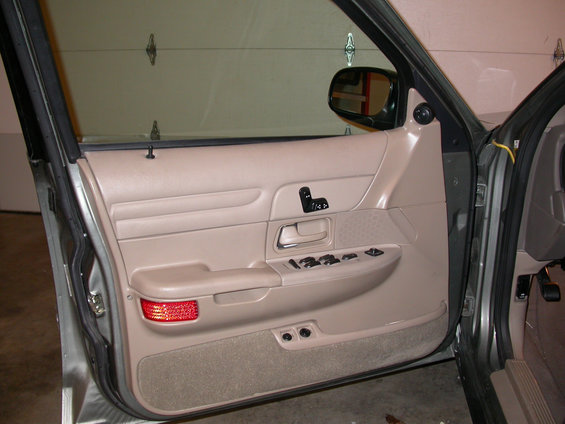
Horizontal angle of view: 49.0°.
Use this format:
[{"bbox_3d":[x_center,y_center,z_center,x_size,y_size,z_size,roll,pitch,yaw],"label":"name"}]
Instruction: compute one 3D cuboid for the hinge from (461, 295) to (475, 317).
[{"bbox_3d":[0.580,0.293,1.945,0.045,0.072,0.045,2,14,8],"label":"hinge"}]

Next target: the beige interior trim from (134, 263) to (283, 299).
[{"bbox_3d":[-0.180,0.152,1.427,0.330,0.050,0.090,-6,15,-24],"label":"beige interior trim"}]

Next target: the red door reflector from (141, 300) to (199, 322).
[{"bbox_3d":[-0.250,0.218,1.376,0.122,0.045,0.025,0,14,-2],"label":"red door reflector"}]

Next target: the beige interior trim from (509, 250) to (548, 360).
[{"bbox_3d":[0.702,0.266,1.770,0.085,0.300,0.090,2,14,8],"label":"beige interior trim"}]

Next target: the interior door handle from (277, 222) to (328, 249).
[{"bbox_3d":[0.051,0.059,1.572,0.129,0.050,0.035,-6,15,-24],"label":"interior door handle"}]

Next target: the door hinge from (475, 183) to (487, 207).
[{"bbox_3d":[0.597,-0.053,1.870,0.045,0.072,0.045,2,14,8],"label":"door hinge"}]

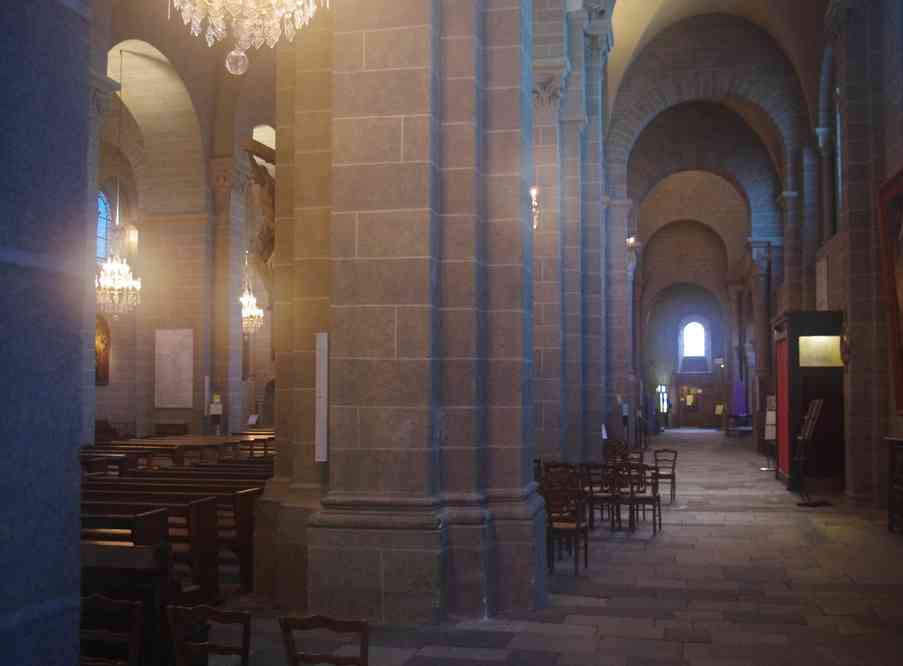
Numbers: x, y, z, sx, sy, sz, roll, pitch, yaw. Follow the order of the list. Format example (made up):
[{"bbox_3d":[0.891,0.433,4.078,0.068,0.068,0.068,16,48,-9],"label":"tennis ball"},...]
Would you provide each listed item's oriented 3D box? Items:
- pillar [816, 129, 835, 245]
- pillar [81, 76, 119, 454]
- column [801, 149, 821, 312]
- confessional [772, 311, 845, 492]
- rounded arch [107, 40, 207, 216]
[{"bbox_3d":[7.517,-2.966,18.956,0.340,2.350,0.340,-1,-3,12],"label":"pillar"},{"bbox_3d":[-6.492,-0.922,16.394,0.750,7.200,0.800,-1,-3,12],"label":"pillar"},{"bbox_3d":[7.382,-0.499,19.350,0.370,6.750,0.380,-1,-3,12],"label":"column"},{"bbox_3d":[6.355,1.219,16.598,1.100,3.000,2.300,-1,-3,12],"label":"confessional"},{"bbox_3d":[-7.181,-4.402,19.720,1.800,3.050,5.300,-1,-3,12],"label":"rounded arch"}]

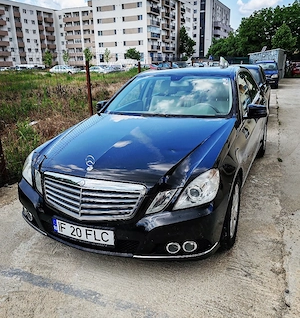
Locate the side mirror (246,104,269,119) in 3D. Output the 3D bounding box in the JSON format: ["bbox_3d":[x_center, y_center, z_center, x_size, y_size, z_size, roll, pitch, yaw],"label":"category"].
[{"bbox_3d":[1.107,-0.505,3.247,0.217,0.145,0.170,5,19,24],"label":"side mirror"}]

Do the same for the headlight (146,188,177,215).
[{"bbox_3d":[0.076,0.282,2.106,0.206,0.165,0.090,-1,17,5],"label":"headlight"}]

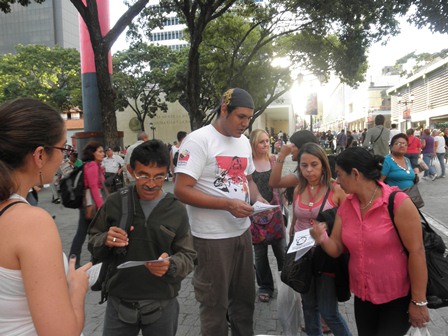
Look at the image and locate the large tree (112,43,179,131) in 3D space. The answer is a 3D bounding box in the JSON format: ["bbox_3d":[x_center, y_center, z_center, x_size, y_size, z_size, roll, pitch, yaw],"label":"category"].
[{"bbox_3d":[-5.603,-5.341,27.386,5.600,8.800,5.600,-1,5,0],"label":"large tree"}]

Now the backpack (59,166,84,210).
[{"bbox_3d":[-1.678,0.204,4.000,0.230,0.470,0.320,5,5,-6],"label":"backpack"}]

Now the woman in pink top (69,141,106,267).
[{"bbox_3d":[-1.460,0.498,4.019,0.450,1.580,0.450,-2,5,-6],"label":"woman in pink top"}]

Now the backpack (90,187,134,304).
[{"bbox_3d":[-0.507,0.371,1.760,0.290,0.510,0.240,-2,5,-9],"label":"backpack"}]

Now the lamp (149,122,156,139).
[{"bbox_3d":[-6.865,-2.504,35.162,0.750,3.700,0.750,-1,5,0],"label":"lamp"}]

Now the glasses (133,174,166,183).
[{"bbox_3d":[-0.334,0.026,1.666,0.140,0.040,0.130,-2,22,-5],"label":"glasses"}]

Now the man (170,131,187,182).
[{"bbox_3d":[-0.767,0.172,6.774,0.480,1.700,0.320,0,5,15],"label":"man"}]

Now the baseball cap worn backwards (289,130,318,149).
[{"bbox_3d":[0.551,-0.186,2.450,0.240,0.130,0.180,-8,5,-8],"label":"baseball cap worn backwards"}]

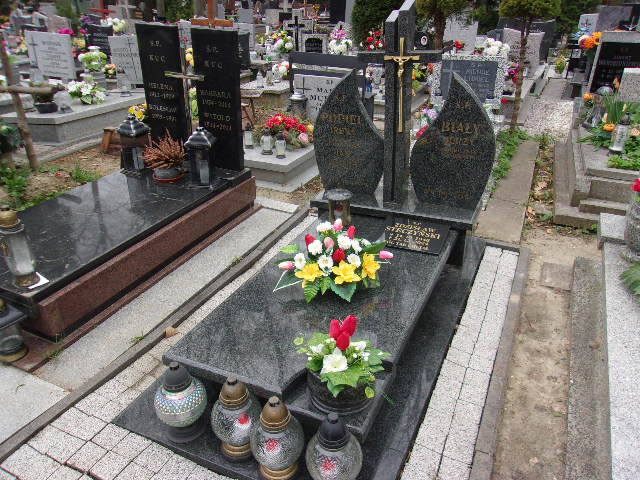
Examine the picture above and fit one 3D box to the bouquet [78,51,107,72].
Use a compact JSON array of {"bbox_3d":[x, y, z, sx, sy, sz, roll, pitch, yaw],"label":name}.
[{"bbox_3d":[-3.253,-2.553,7.139,0.400,0.320,0.360,-12,27,-20],"label":"bouquet"}]

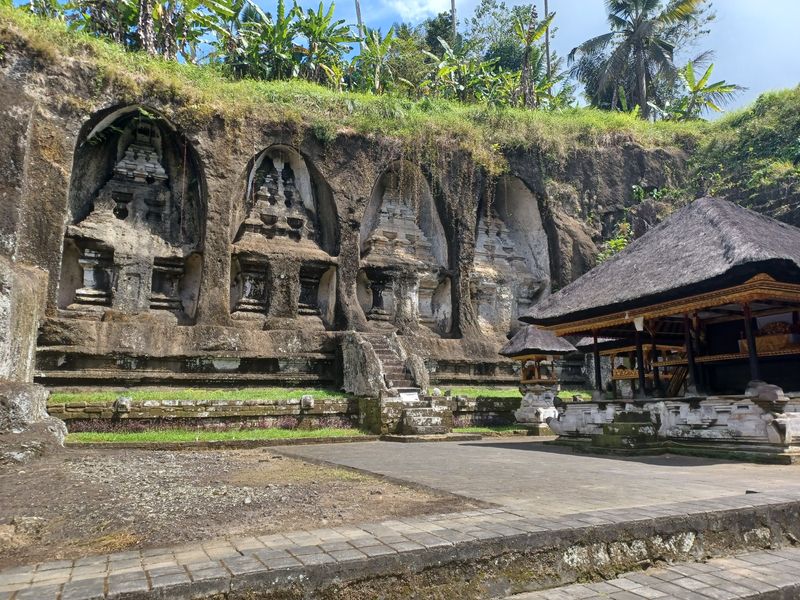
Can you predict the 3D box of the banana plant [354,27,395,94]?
[{"bbox_3d":[-1.356,-12.659,30.485,1.919,3.980,1.919,4,-12,-24],"label":"banana plant"}]

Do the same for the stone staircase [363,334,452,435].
[{"bbox_3d":[0.069,2.833,20.049,2.573,3.569,2.324,4,-12,-24],"label":"stone staircase"}]

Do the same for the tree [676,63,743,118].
[{"bbox_3d":[16.516,-11.325,31.195,3.239,3.315,3.239,4,-12,-24],"label":"tree"}]

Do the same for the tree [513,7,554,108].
[{"bbox_3d":[7.268,-13.592,32.257,2.132,6.325,2.132,4,-12,-24],"label":"tree"}]

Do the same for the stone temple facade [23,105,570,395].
[{"bbox_3d":[-2.170,-1.316,22.452,19.837,9.794,2.822,4,-12,-24],"label":"stone temple facade"}]

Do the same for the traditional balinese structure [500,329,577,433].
[{"bbox_3d":[4.495,2.644,19.266,1.809,3.557,1.809,4,-12,-24],"label":"traditional balinese structure"}]

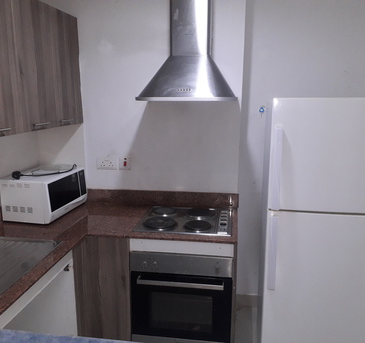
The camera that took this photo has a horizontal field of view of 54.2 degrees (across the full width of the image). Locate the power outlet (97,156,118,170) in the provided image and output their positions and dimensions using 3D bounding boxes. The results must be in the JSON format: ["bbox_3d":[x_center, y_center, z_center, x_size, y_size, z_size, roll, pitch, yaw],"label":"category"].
[{"bbox_3d":[-0.557,-0.061,2.644,0.149,0.089,0.012,1,12,8],"label":"power outlet"}]

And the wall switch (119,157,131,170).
[{"bbox_3d":[-0.419,-0.058,2.626,0.088,0.089,0.012,1,12,8],"label":"wall switch"}]

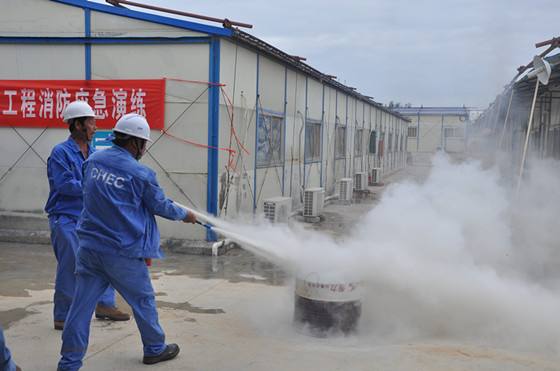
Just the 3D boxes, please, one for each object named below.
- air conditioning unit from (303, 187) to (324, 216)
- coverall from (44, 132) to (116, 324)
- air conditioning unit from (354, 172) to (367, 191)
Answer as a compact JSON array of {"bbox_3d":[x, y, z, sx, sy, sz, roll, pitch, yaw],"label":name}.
[{"bbox_3d":[0.678,0.337,12.799,0.270,0.500,0.720,2,4,15],"label":"air conditioning unit"},{"bbox_3d":[-1.548,0.345,5.060,0.500,1.430,0.520,3,4,20],"label":"coverall"},{"bbox_3d":[2.464,-0.118,19.898,0.270,0.500,0.720,2,4,15],"label":"air conditioning unit"}]

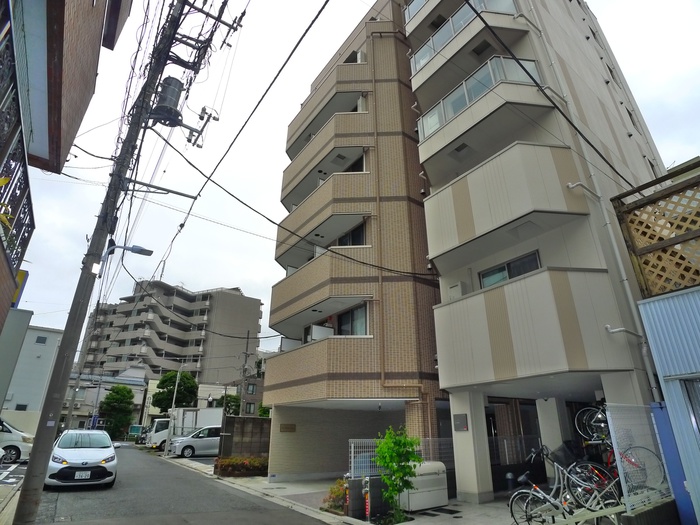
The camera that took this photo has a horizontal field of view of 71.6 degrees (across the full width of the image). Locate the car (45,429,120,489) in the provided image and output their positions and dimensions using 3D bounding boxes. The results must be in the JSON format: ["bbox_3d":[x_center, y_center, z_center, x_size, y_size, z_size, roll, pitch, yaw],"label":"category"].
[{"bbox_3d":[-7.720,5.620,13.900,1.700,1.490,4.050,12,-23,-28],"label":"car"}]

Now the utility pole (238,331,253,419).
[{"bbox_3d":[-8.751,10.518,40.284,0.900,9.800,0.500,11,-23,-25],"label":"utility pole"}]

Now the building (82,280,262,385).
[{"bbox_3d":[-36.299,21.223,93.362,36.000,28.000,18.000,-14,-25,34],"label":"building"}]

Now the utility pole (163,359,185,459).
[{"bbox_3d":[-9.716,8.053,26.875,0.400,5.000,0.300,11,-23,-25],"label":"utility pole"}]

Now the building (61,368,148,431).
[{"bbox_3d":[-23.255,13.585,45.783,7.500,7.200,6.000,12,-24,-29],"label":"building"}]

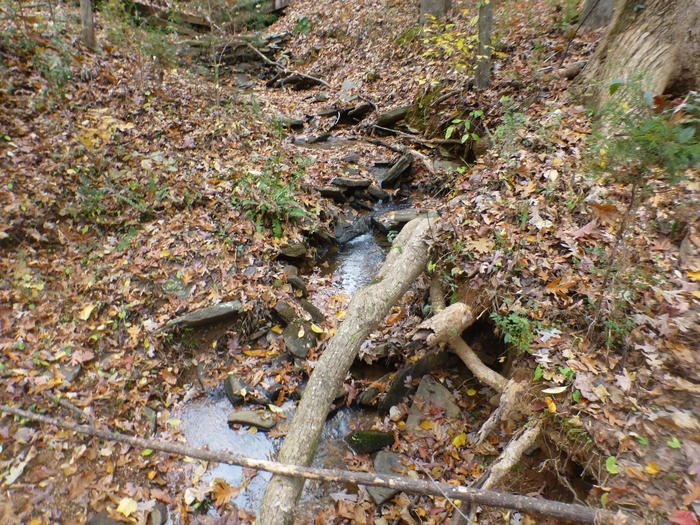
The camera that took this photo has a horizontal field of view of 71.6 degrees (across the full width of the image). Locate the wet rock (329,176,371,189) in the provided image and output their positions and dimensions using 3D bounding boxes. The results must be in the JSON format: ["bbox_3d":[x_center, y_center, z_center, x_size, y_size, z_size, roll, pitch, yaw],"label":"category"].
[{"bbox_3d":[0.005,-0.775,4.700,0.380,0.080,0.220,0,19,0],"label":"wet rock"}]

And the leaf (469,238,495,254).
[{"bbox_3d":[0.718,-0.087,2.650,0.140,0.030,0.110,-13,32,0],"label":"leaf"}]

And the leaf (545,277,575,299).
[{"bbox_3d":[1.166,0.142,2.700,0.145,0.030,0.120,-10,35,7],"label":"leaf"}]

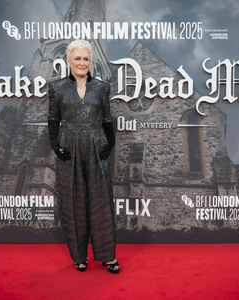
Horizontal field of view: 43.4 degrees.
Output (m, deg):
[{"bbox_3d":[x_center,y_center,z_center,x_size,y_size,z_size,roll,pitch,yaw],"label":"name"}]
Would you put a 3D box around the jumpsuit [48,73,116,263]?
[{"bbox_3d":[-0.272,0.130,2.287,0.500,1.420,0.290,-1,3,-12],"label":"jumpsuit"}]

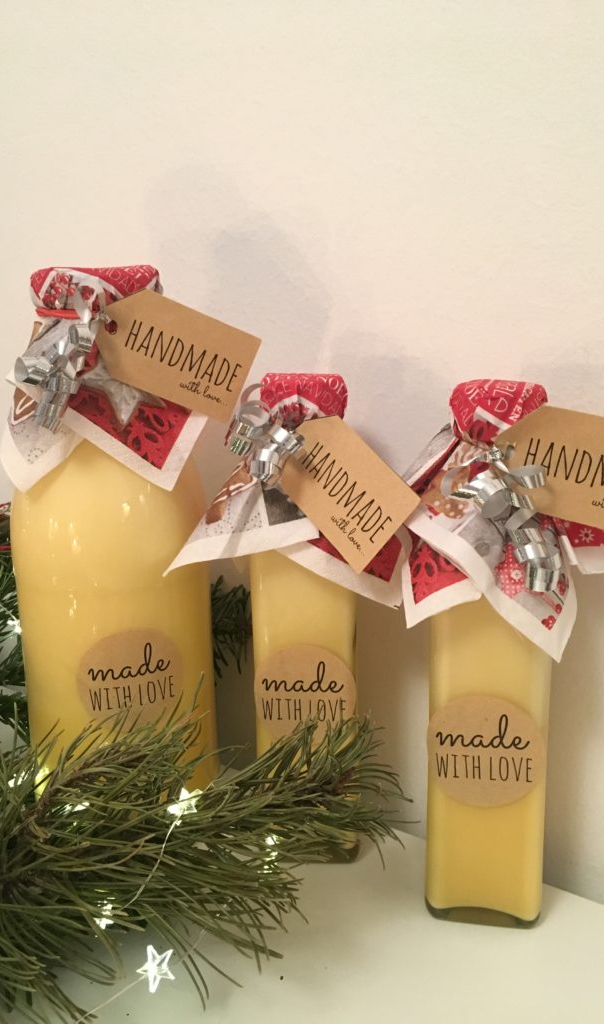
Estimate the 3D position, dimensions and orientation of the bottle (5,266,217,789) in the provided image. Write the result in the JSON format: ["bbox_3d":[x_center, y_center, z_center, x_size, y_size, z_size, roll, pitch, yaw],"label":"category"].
[{"bbox_3d":[-0.084,0.028,0.387,0.090,0.263,0.090,-4,12,-12],"label":"bottle"}]

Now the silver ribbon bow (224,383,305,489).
[{"bbox_3d":[-0.015,-0.031,0.344,0.032,0.040,0.028,1,12,8],"label":"silver ribbon bow"}]

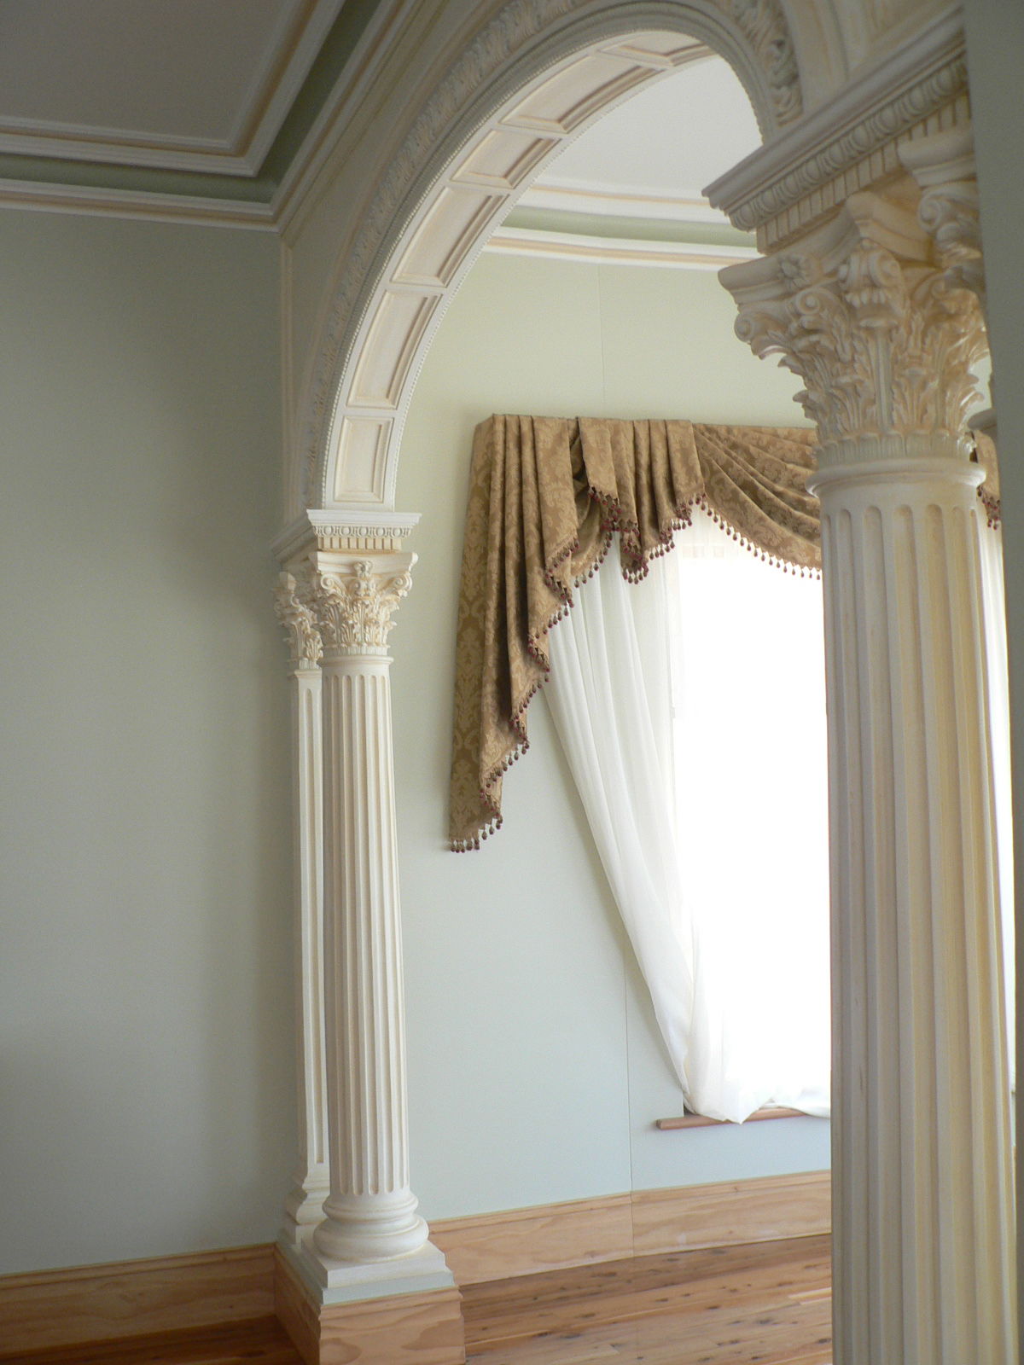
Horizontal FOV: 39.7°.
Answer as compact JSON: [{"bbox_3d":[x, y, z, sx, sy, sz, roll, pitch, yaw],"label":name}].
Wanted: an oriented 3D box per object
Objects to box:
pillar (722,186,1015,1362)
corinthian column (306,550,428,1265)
[{"bbox_3d":[0.427,0.396,1.471,0.283,1.735,0.283,0,-4,-21],"label":"pillar"},{"bbox_3d":[-0.376,0.544,3.558,0.283,1.716,0.283,0,-4,-21],"label":"corinthian column"}]

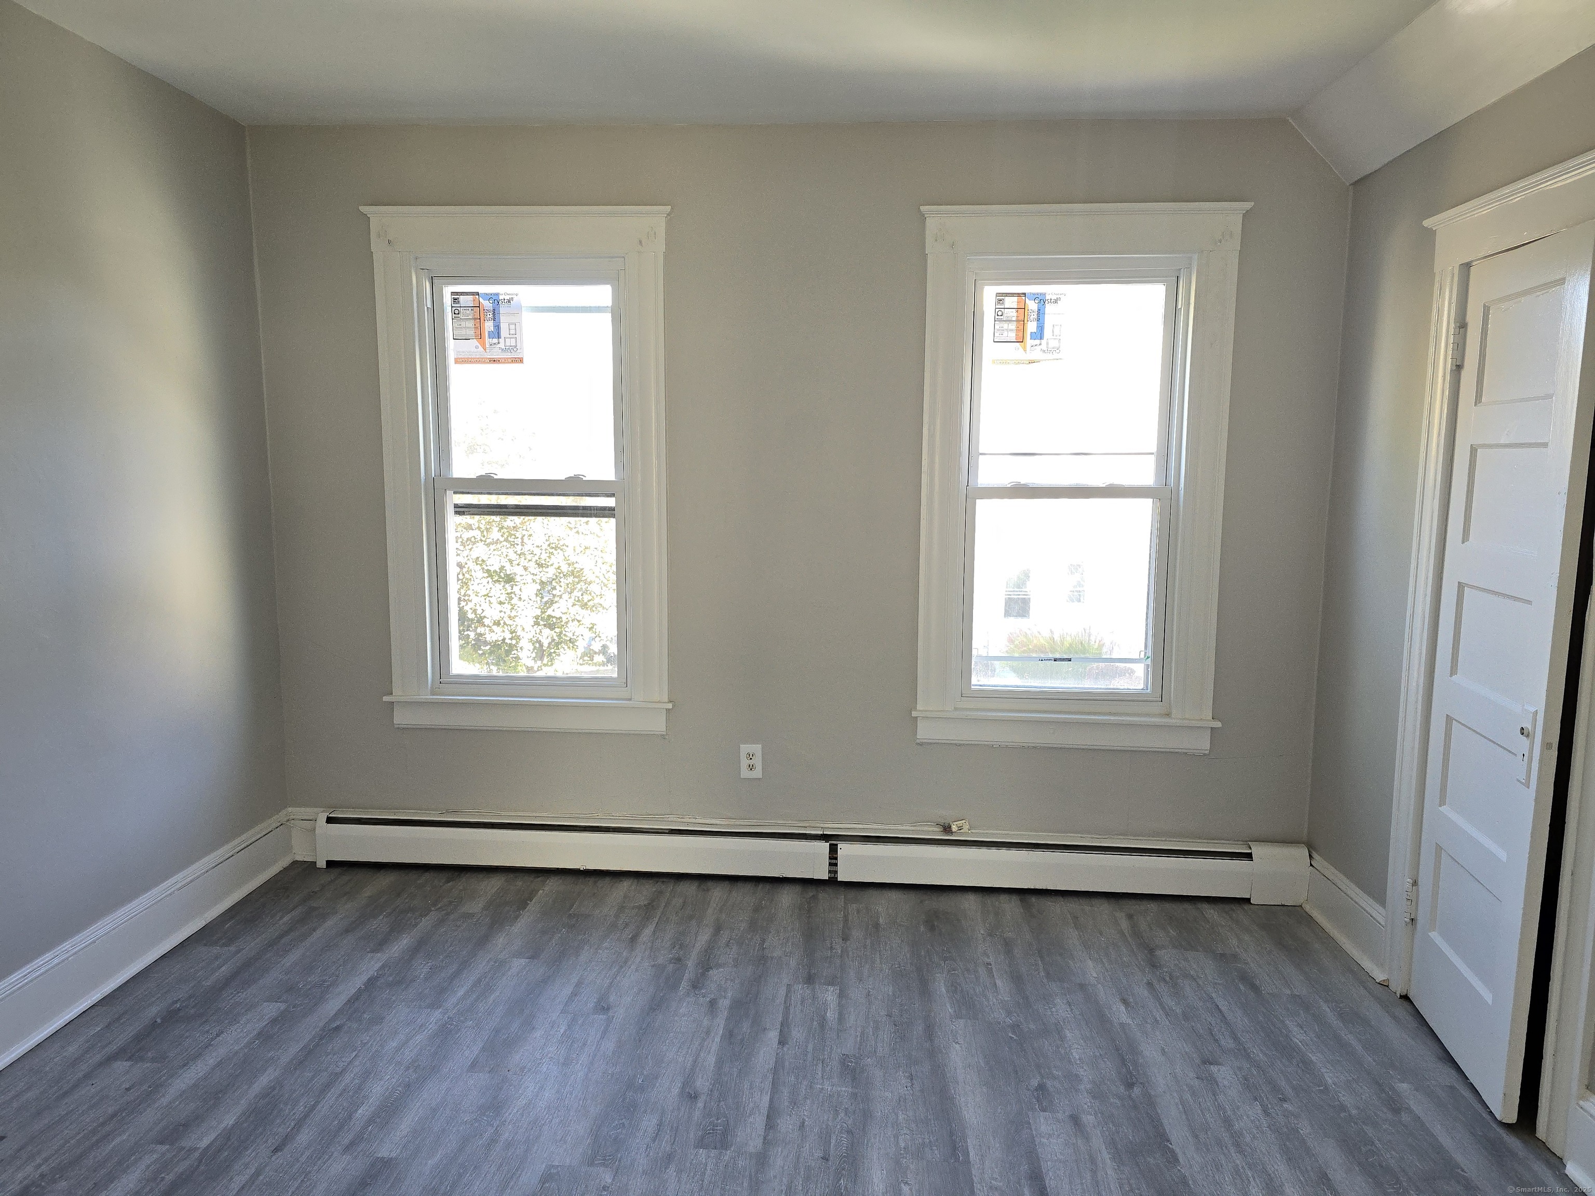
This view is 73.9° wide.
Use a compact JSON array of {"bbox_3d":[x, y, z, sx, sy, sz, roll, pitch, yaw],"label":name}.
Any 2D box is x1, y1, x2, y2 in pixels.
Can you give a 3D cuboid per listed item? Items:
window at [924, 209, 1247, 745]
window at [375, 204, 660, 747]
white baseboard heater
[{"bbox_3d":[0.892,-0.362,3.468,1.020,1.752,0.135,1,8,4],"label":"window"},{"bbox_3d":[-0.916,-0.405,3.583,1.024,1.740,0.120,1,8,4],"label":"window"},{"bbox_3d":[-0.010,0.884,3.649,3.382,0.198,0.077,1,8,4],"label":"white baseboard heater"}]

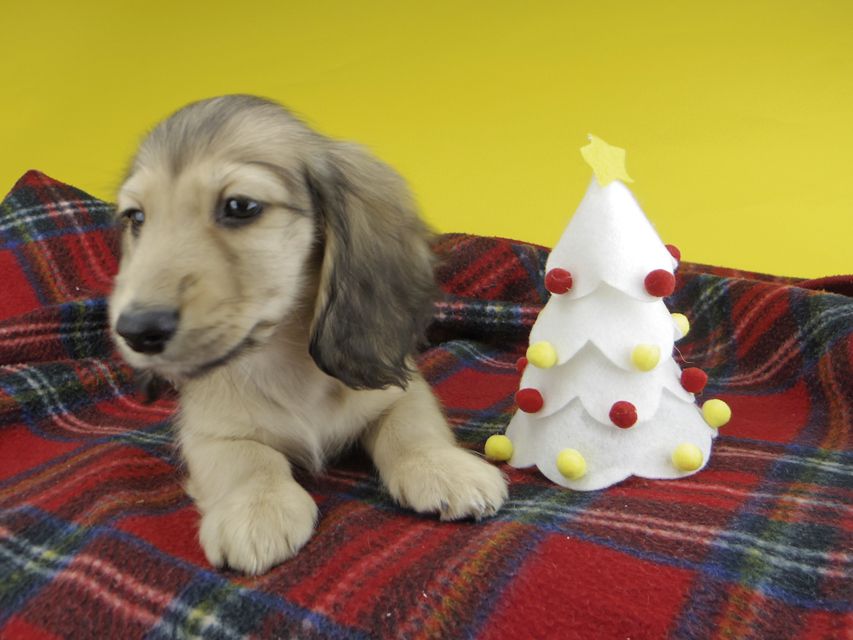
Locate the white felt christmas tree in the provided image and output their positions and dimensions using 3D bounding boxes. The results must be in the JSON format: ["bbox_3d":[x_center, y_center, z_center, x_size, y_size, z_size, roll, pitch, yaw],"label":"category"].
[{"bbox_3d":[0.082,-0.010,0.304,0.114,0.143,0.111,-3,17,9],"label":"white felt christmas tree"}]

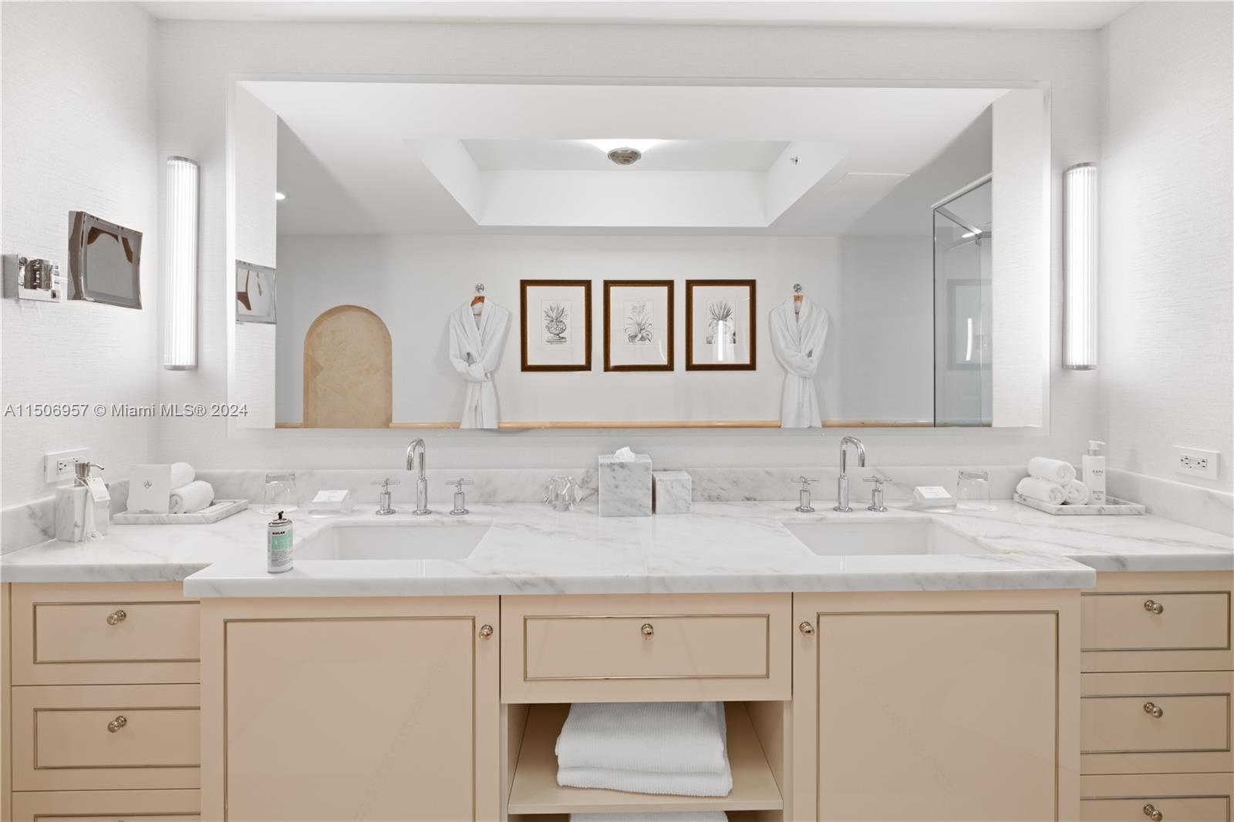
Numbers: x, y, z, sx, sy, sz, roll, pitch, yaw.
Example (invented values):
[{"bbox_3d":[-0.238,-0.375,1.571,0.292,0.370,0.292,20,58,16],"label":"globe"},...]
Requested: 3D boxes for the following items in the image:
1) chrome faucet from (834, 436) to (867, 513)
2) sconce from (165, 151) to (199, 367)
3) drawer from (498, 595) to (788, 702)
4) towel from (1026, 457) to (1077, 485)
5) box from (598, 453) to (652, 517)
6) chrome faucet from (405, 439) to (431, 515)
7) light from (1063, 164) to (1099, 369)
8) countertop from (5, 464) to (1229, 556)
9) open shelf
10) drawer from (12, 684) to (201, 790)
[{"bbox_3d":[0.665,0.183,1.556,0.056,0.220,0.148,0,3,-1],"label":"chrome faucet"},{"bbox_3d":[-1.306,-0.432,1.645,0.085,0.628,0.080,0,3,-1],"label":"sconce"},{"bbox_3d":[0.058,0.482,1.358,0.603,0.225,0.440,0,3,-1],"label":"drawer"},{"bbox_3d":[1.287,0.178,1.615,0.066,0.064,0.125,0,3,-1],"label":"towel"},{"bbox_3d":[0.023,0.217,1.611,0.149,0.156,0.142,0,3,-1],"label":"box"},{"bbox_3d":[-0.560,0.185,1.540,0.056,0.220,0.142,0,3,-1],"label":"chrome faucet"},{"bbox_3d":[1.448,-0.443,1.710,0.072,0.627,0.082,0,1,-1],"label":"light"},{"bbox_3d":[0.064,0.274,1.400,2.950,0.137,0.617,0,3,-1],"label":"countertop"},{"bbox_3d":[0.053,0.685,1.385,0.566,0.240,0.520,0,3,-1],"label":"open shelf"},{"bbox_3d":[-1.091,0.708,1.406,0.469,0.230,0.410,0,3,-1],"label":"drawer"}]

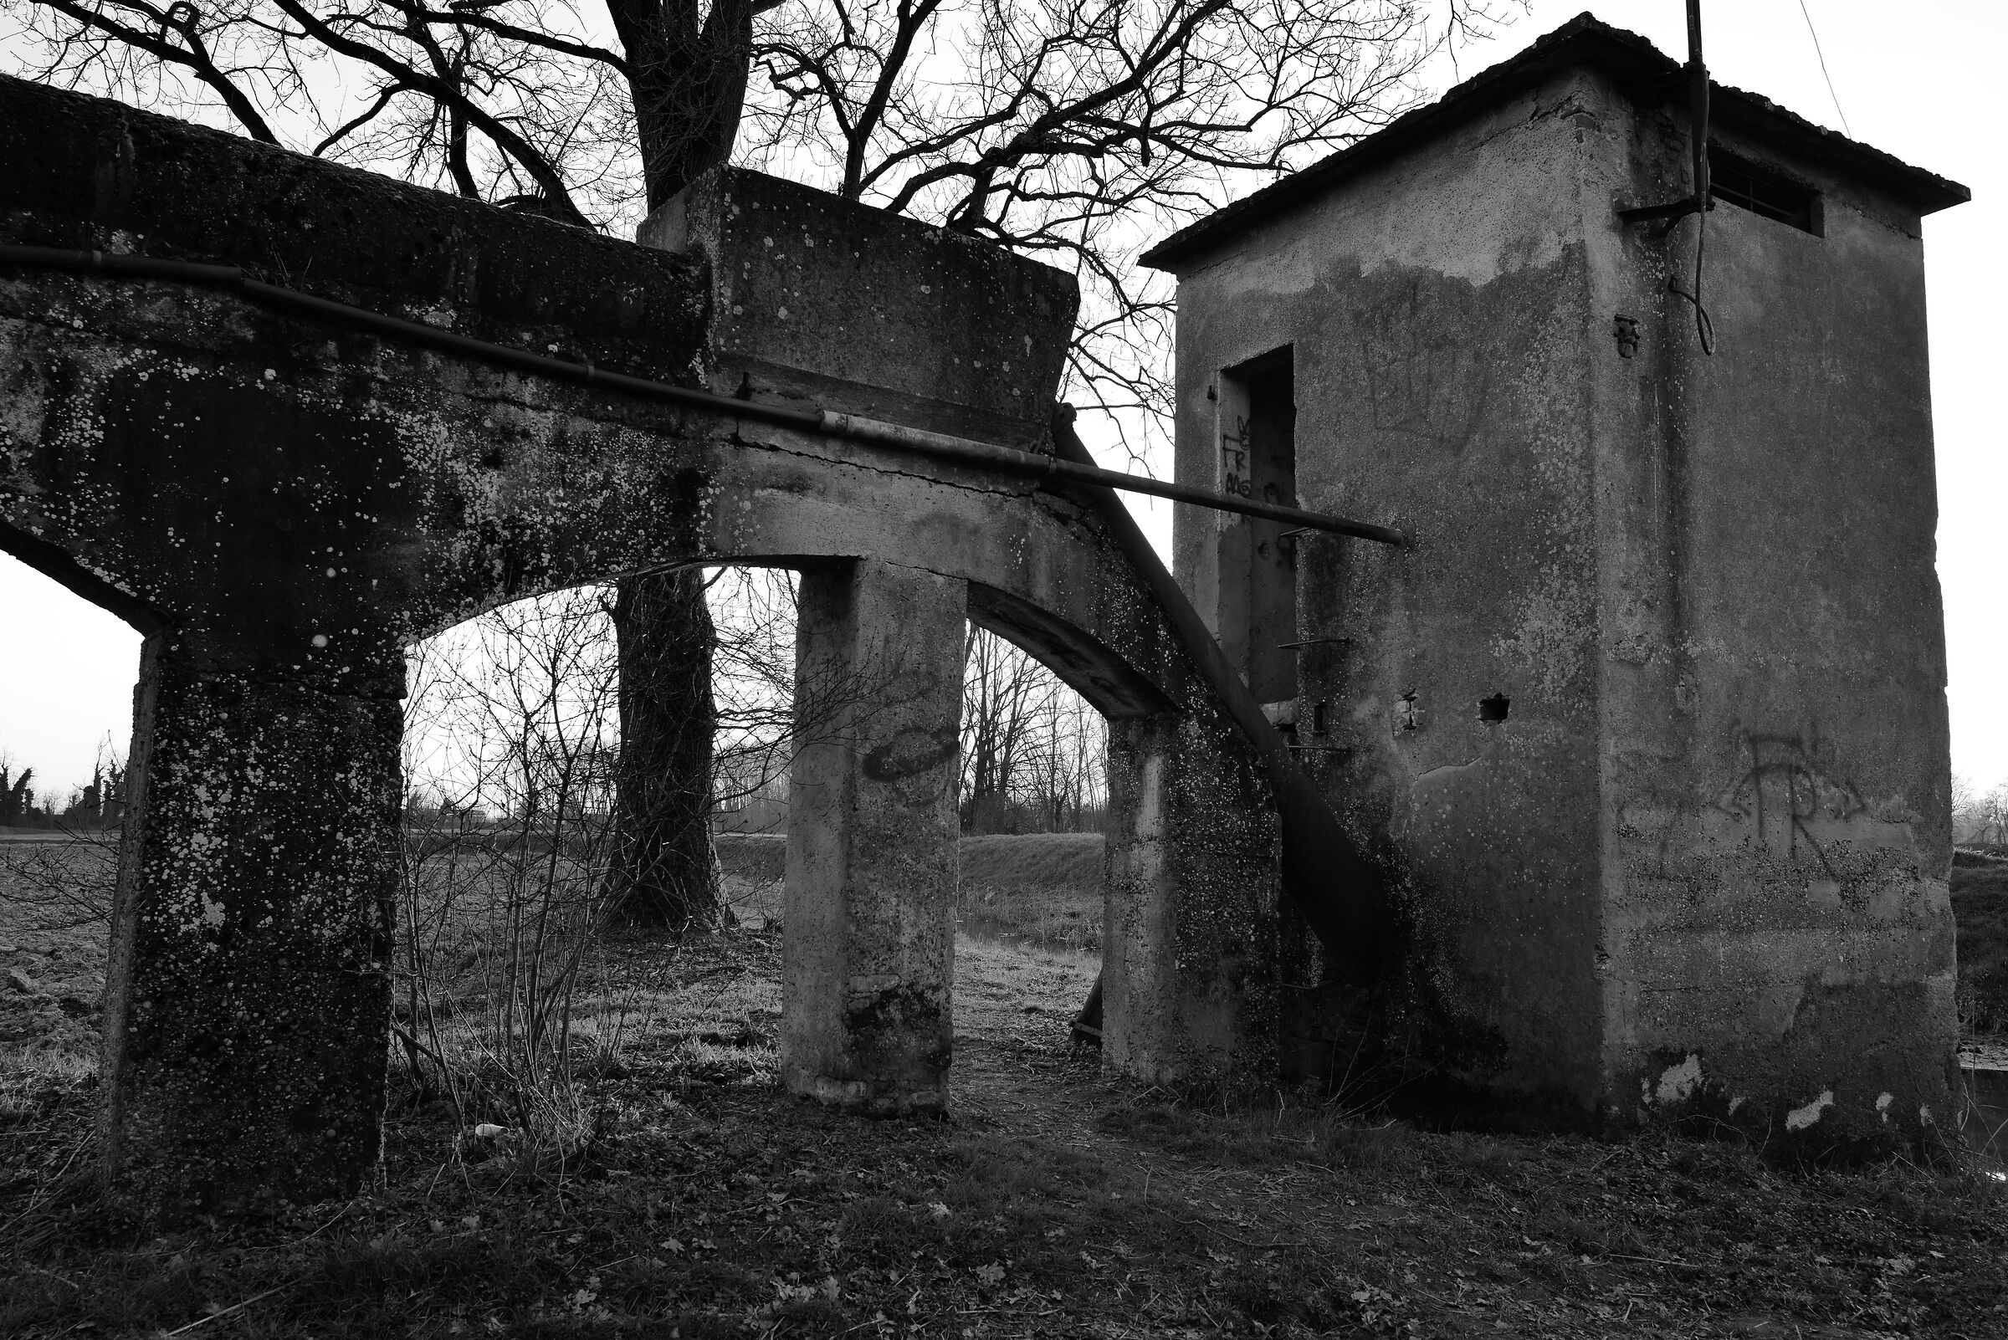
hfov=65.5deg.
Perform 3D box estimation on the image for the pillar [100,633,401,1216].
[{"bbox_3d":[-2.625,0.839,5.483,0.770,1.900,0.560,6,-8,-36],"label":"pillar"}]

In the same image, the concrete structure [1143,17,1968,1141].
[{"bbox_3d":[3.332,-0.250,9.817,3.506,5.336,3.702,5,-8,-31],"label":"concrete structure"}]

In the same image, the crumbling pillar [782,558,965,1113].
[{"bbox_3d":[-0.582,0.745,7.004,0.550,2.340,0.540,6,-8,-36],"label":"crumbling pillar"}]

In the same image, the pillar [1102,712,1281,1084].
[{"bbox_3d":[0.981,1.173,8.125,0.735,1.830,0.535,6,-8,-36],"label":"pillar"}]

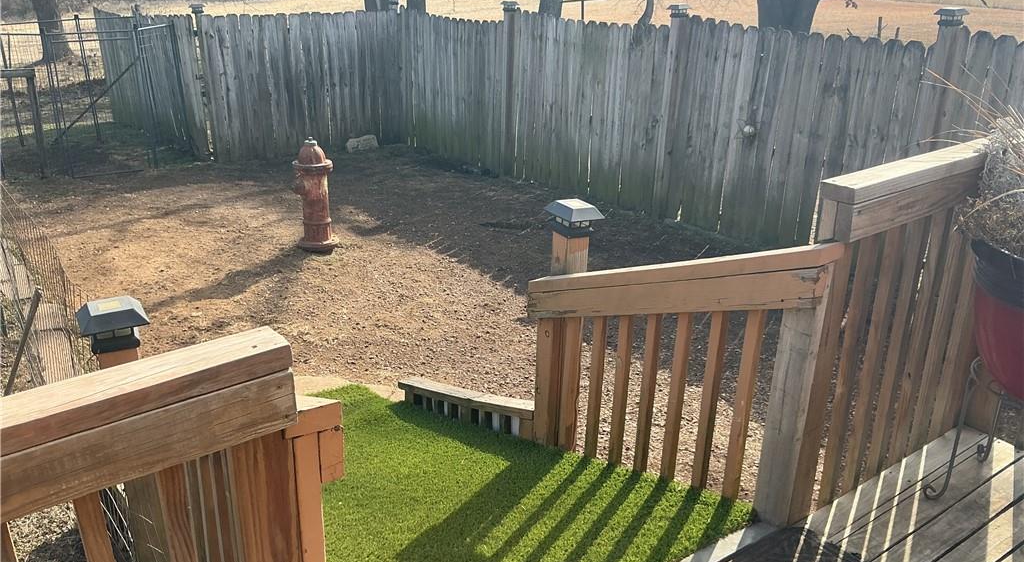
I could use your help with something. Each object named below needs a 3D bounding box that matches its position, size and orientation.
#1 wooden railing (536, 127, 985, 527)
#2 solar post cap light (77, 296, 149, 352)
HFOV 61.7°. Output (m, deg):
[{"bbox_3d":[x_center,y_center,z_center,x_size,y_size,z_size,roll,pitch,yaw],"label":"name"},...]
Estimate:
[{"bbox_3d":[0.792,0.095,2.806,1.004,1.253,1.131,-15,28,-33],"label":"wooden railing"},{"bbox_3d":[-0.996,0.111,2.141,0.147,0.105,0.147,-15,28,-33],"label":"solar post cap light"}]

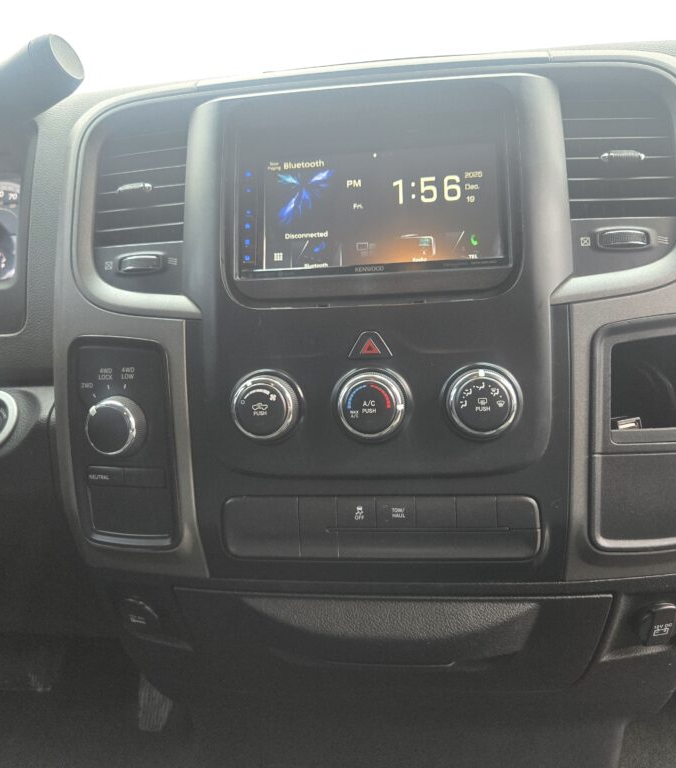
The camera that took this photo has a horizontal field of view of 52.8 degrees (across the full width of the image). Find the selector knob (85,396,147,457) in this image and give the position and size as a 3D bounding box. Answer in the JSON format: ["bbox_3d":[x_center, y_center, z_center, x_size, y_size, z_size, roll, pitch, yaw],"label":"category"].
[{"bbox_3d":[-0.146,0.028,0.447,0.038,0.038,0.020,-1,-2,12],"label":"selector knob"}]

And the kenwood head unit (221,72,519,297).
[{"bbox_3d":[0.023,-0.128,0.449,0.188,0.136,0.030,-1,-12,8],"label":"kenwood head unit"}]

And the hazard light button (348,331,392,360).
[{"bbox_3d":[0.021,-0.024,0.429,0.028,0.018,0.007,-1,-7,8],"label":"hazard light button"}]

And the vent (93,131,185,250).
[{"bbox_3d":[-0.137,-0.137,0.480,0.067,0.083,0.028,-1,-13,8],"label":"vent"}]

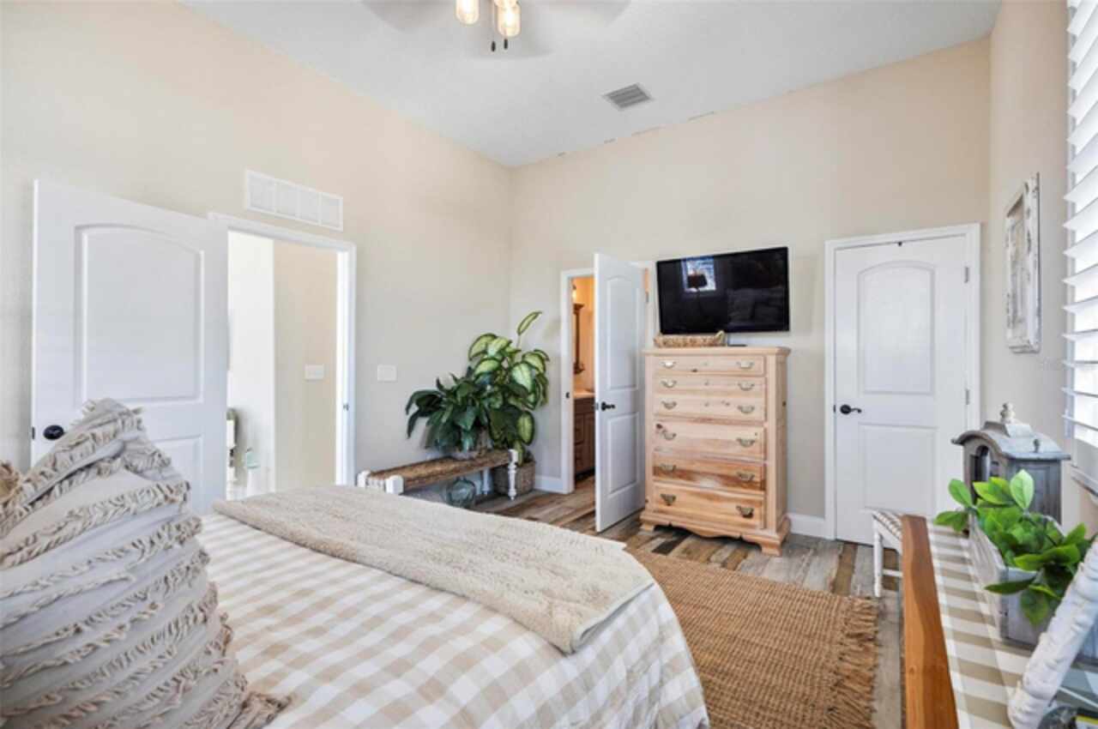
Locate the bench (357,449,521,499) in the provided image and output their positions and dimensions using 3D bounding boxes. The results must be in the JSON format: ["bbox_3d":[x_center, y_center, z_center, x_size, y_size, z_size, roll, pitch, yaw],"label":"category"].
[{"bbox_3d":[-0.839,1.007,3.978,0.390,0.462,1.380,0,0,35],"label":"bench"}]

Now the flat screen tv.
[{"bbox_3d":[1.310,-0.535,3.742,0.950,0.590,0.060,0,11,32],"label":"flat screen tv"}]

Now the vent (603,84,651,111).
[{"bbox_3d":[0.591,-1.973,3.614,0.300,0.020,0.290,0,0,32],"label":"vent"}]

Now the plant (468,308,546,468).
[{"bbox_3d":[-0.311,0.232,4.431,0.580,1.450,0.650,0,0,32],"label":"plant"}]

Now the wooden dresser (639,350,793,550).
[{"bbox_3d":[1.210,0.560,3.598,0.960,1.338,0.465,0,0,32],"label":"wooden dresser"}]

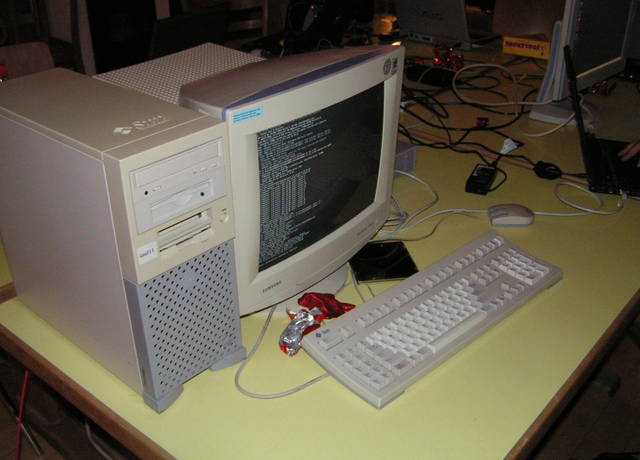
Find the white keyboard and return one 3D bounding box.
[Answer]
[{"bbox_3d":[0.216,0.131,1.213,0.503,0.043,0.166,-24,37,-37],"label":"white keyboard"}]

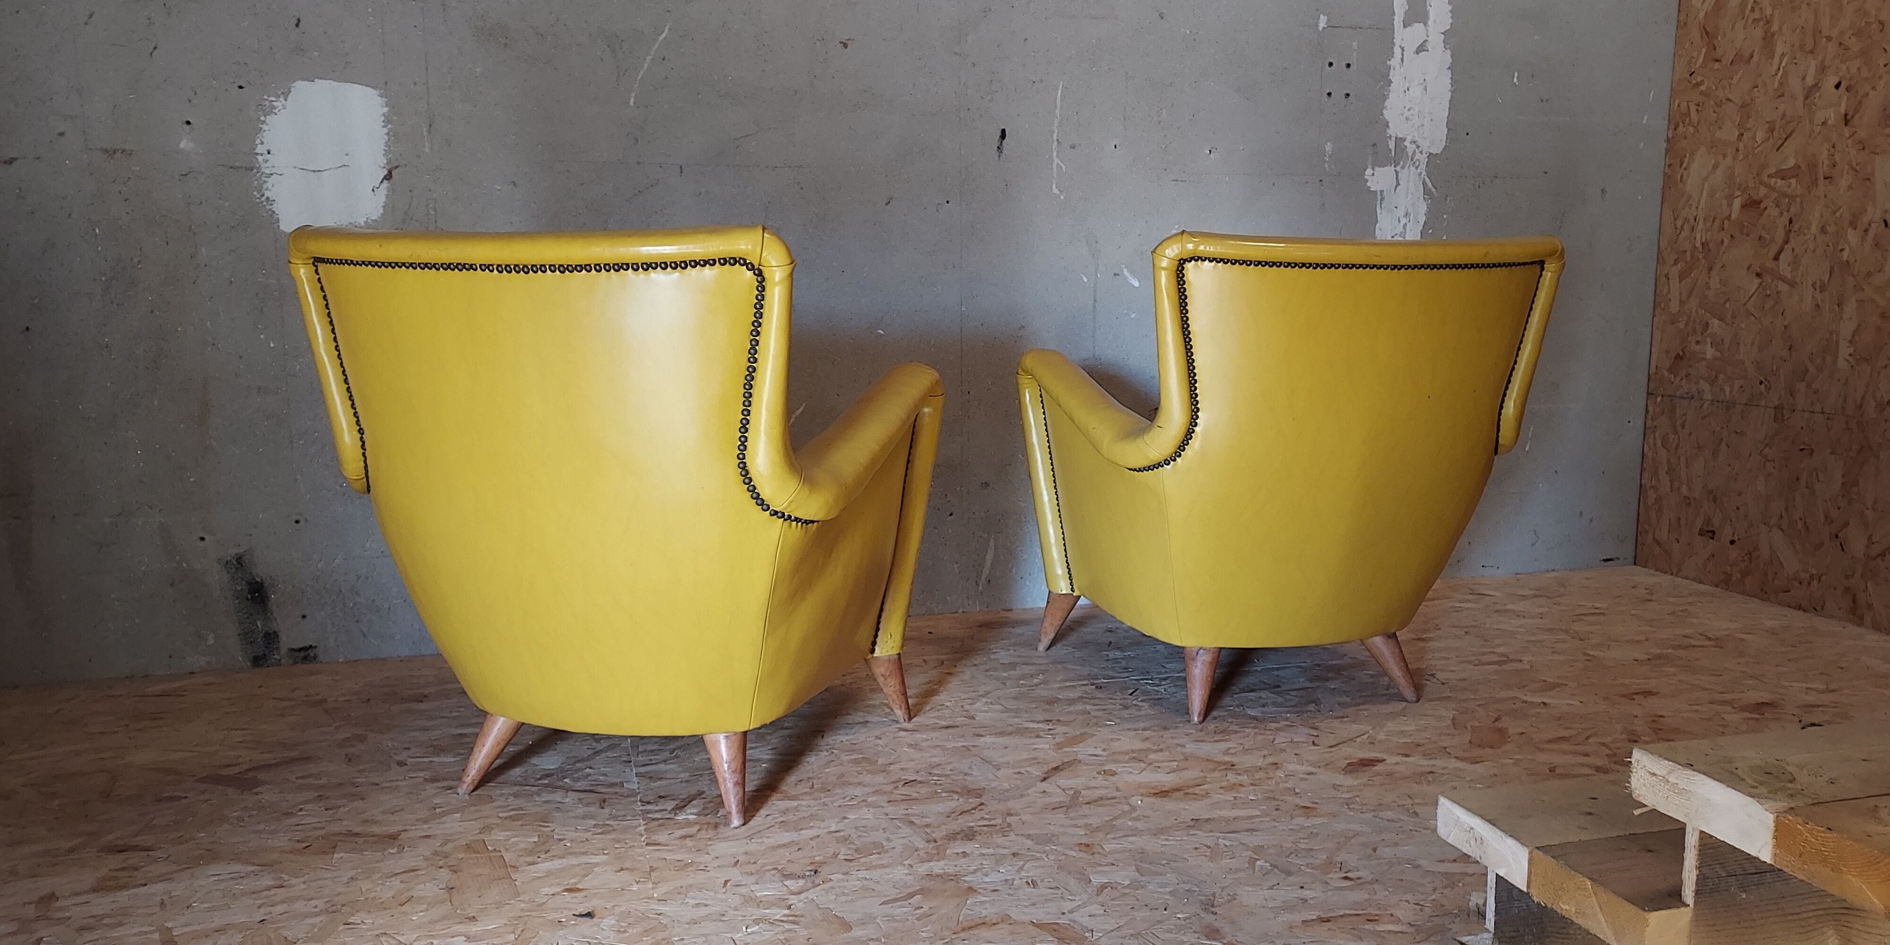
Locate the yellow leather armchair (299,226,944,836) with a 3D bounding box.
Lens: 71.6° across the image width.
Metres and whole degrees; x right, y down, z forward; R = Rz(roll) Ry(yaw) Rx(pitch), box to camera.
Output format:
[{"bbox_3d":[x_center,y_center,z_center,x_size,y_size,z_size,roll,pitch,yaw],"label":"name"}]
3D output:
[{"bbox_3d":[-0.424,0.039,1.931,0.708,0.789,0.723,3,10,15],"label":"yellow leather armchair"}]

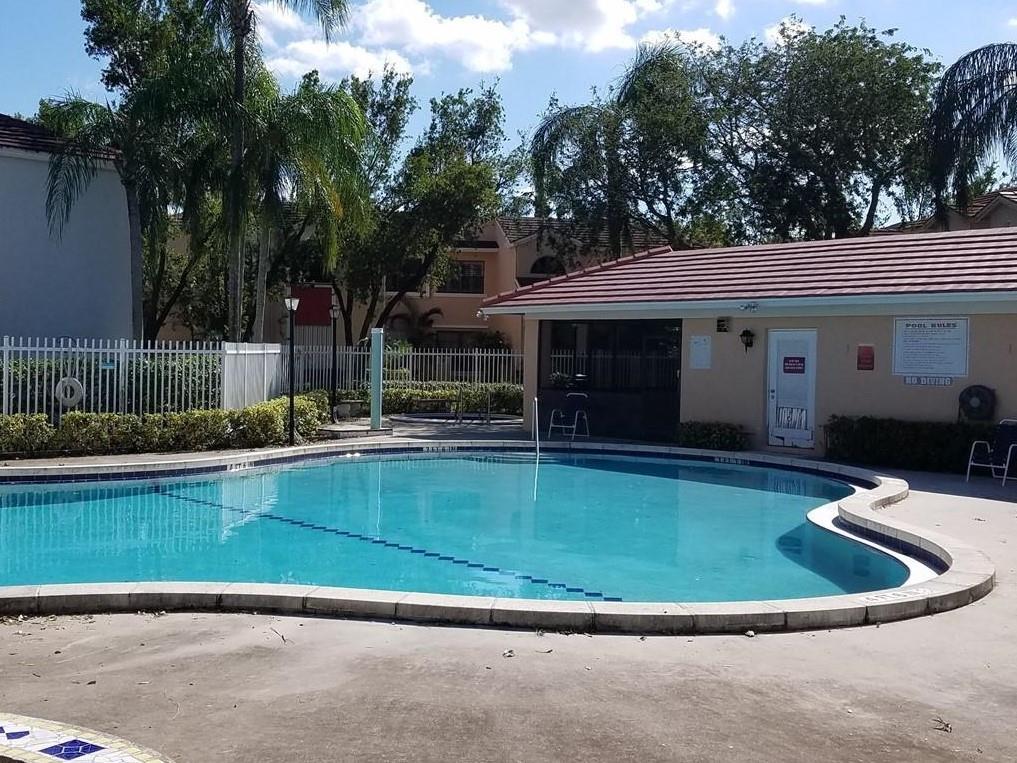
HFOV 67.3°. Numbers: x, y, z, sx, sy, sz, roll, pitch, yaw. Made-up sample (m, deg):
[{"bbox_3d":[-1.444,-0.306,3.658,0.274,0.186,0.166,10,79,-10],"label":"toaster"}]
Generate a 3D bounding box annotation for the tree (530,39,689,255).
[{"bbox_3d":[3.204,-4.843,24.000,5.000,11.610,5.000,1,1,0],"label":"tree"}]

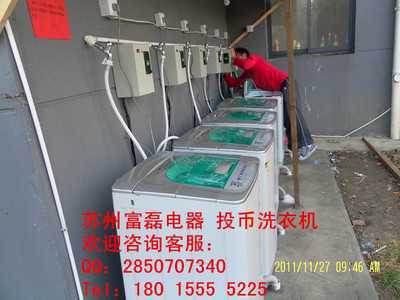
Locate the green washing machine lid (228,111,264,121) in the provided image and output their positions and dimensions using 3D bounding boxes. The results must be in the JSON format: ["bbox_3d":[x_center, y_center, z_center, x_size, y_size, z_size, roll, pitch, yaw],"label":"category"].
[{"bbox_3d":[0.385,-0.294,2.711,0.280,0.030,0.380,1,17,16],"label":"green washing machine lid"}]

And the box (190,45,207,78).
[{"bbox_3d":[-0.027,-0.859,3.187,0.125,0.288,0.220,1,17,16],"label":"box"}]

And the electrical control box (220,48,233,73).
[{"bbox_3d":[0.323,-1.162,4.199,0.215,0.288,0.125,-1,16,9],"label":"electrical control box"}]

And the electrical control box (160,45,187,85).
[{"bbox_3d":[-0.208,-0.677,2.594,0.128,0.290,0.220,1,17,16],"label":"electrical control box"}]

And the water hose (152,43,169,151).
[{"bbox_3d":[-0.274,-0.378,2.359,0.120,0.760,0.120,1,17,16],"label":"water hose"}]

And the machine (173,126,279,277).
[{"bbox_3d":[0.215,0.325,2.186,0.565,0.855,0.535,1,17,16],"label":"machine"}]

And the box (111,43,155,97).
[{"bbox_3d":[-0.396,-0.487,1.975,0.132,0.290,0.220,1,17,16],"label":"box"}]

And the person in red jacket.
[{"bbox_3d":[0.933,-0.600,4.275,1.170,1.500,0.520,1,17,16],"label":"person in red jacket"}]

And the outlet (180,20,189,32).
[{"bbox_3d":[-0.146,-1.133,2.957,0.045,0.088,0.088,1,17,16],"label":"outlet"}]

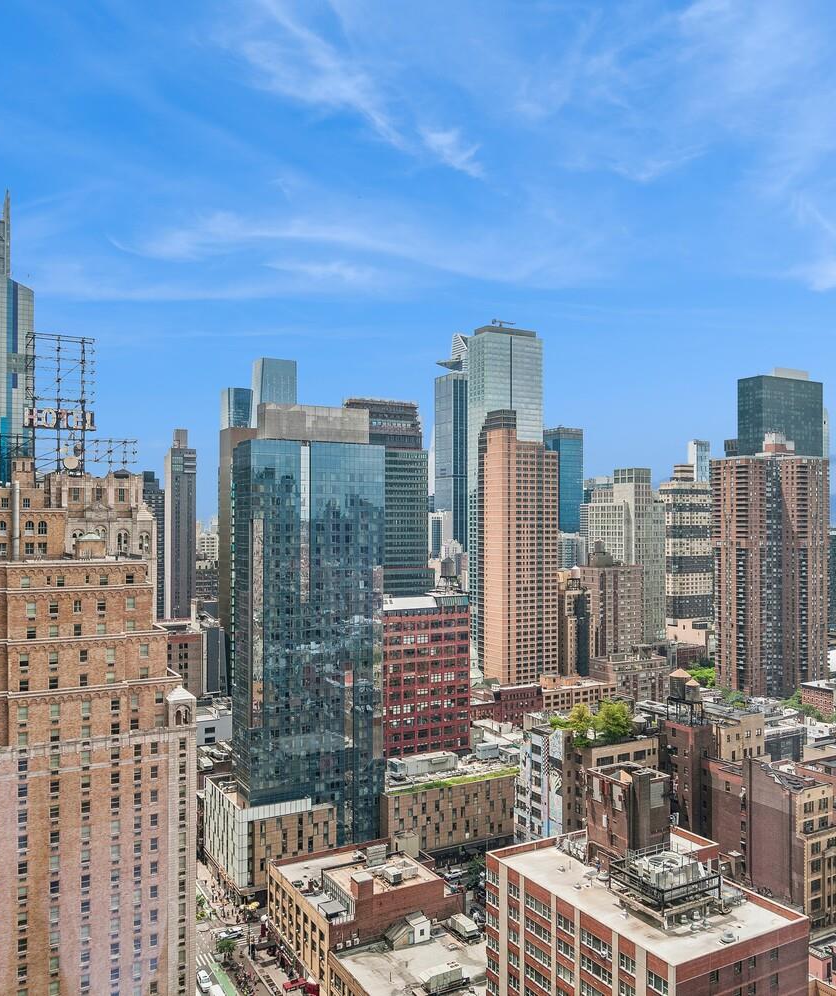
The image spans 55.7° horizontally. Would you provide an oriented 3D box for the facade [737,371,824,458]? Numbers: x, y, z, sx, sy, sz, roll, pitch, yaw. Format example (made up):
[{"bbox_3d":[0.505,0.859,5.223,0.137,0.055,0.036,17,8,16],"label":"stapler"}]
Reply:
[{"bbox_3d":[257.980,10.420,563.420,64.000,192.700,22.000,1,-1,-30],"label":"facade"}]

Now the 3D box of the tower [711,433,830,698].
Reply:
[{"bbox_3d":[181.200,33.940,408.240,39.100,130.800,39.100,0,-1,-29],"label":"tower"}]

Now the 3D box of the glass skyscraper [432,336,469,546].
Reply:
[{"bbox_3d":[60.450,-56.930,1143.450,63.900,345.100,63.900,0,-1,-29],"label":"glass skyscraper"}]

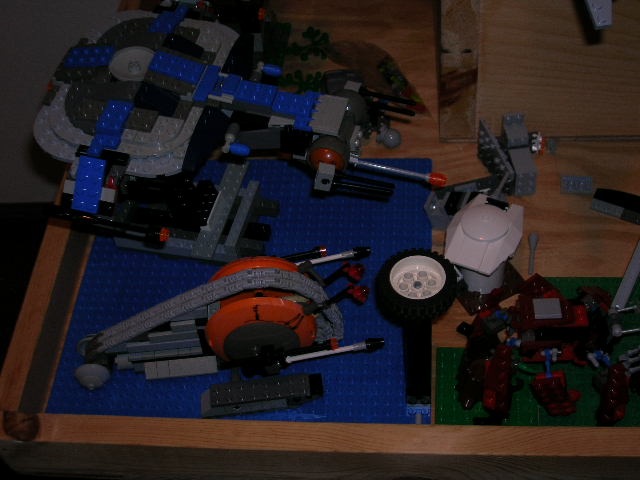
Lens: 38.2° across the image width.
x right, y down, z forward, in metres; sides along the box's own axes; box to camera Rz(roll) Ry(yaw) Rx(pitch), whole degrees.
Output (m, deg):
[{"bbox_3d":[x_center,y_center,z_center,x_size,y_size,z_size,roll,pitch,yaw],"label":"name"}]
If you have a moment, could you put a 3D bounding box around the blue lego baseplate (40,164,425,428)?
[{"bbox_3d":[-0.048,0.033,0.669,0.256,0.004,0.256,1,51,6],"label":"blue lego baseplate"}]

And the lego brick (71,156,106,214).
[{"bbox_3d":[-0.139,-0.033,0.555,0.016,0.005,0.032,12,92,10],"label":"lego brick"}]

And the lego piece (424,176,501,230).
[{"bbox_3d":[0.105,-0.026,0.689,0.056,0.017,0.031,-13,51,-5],"label":"lego piece"}]

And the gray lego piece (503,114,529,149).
[{"bbox_3d":[0.144,-0.080,0.676,0.016,0.011,0.024,-5,50,1],"label":"gray lego piece"}]

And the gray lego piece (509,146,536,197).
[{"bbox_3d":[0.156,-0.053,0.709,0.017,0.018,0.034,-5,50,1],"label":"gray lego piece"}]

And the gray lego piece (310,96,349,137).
[{"bbox_3d":[0.006,-0.075,0.559,0.016,0.004,0.032,9,52,13],"label":"gray lego piece"}]

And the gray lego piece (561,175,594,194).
[{"bbox_3d":[0.197,-0.042,0.710,0.024,0.005,0.016,2,51,7],"label":"gray lego piece"}]

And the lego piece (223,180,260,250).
[{"bbox_3d":[-0.057,-0.019,0.691,0.008,0.004,0.064,7,52,11],"label":"lego piece"}]

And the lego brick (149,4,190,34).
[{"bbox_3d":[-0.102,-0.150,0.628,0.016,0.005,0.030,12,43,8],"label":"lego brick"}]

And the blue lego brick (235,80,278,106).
[{"bbox_3d":[-0.039,-0.090,0.575,0.024,0.005,0.016,12,52,8],"label":"blue lego brick"}]

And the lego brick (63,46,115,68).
[{"bbox_3d":[-0.149,-0.120,0.605,0.032,0.005,0.016,1,52,18],"label":"lego brick"}]

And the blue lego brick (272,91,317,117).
[{"bbox_3d":[-0.015,-0.082,0.565,0.024,0.005,0.016,10,52,13],"label":"blue lego brick"}]

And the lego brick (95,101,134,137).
[{"bbox_3d":[-0.126,-0.074,0.568,0.016,0.005,0.024,9,52,12],"label":"lego brick"}]

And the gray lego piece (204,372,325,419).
[{"bbox_3d":[-0.038,0.100,0.601,0.079,0.014,0.017,-7,50,0],"label":"gray lego piece"}]

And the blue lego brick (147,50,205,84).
[{"bbox_3d":[-0.090,-0.108,0.582,0.032,0.005,0.016,20,51,-2],"label":"blue lego brick"}]

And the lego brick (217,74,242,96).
[{"bbox_3d":[-0.056,-0.095,0.577,0.013,0.005,0.015,12,52,8],"label":"lego brick"}]

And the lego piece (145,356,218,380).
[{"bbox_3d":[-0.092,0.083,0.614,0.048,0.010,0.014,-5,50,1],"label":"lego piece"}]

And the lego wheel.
[{"bbox_3d":[0.067,0.032,0.639,0.056,0.026,0.056,1,51,6],"label":"lego wheel"}]

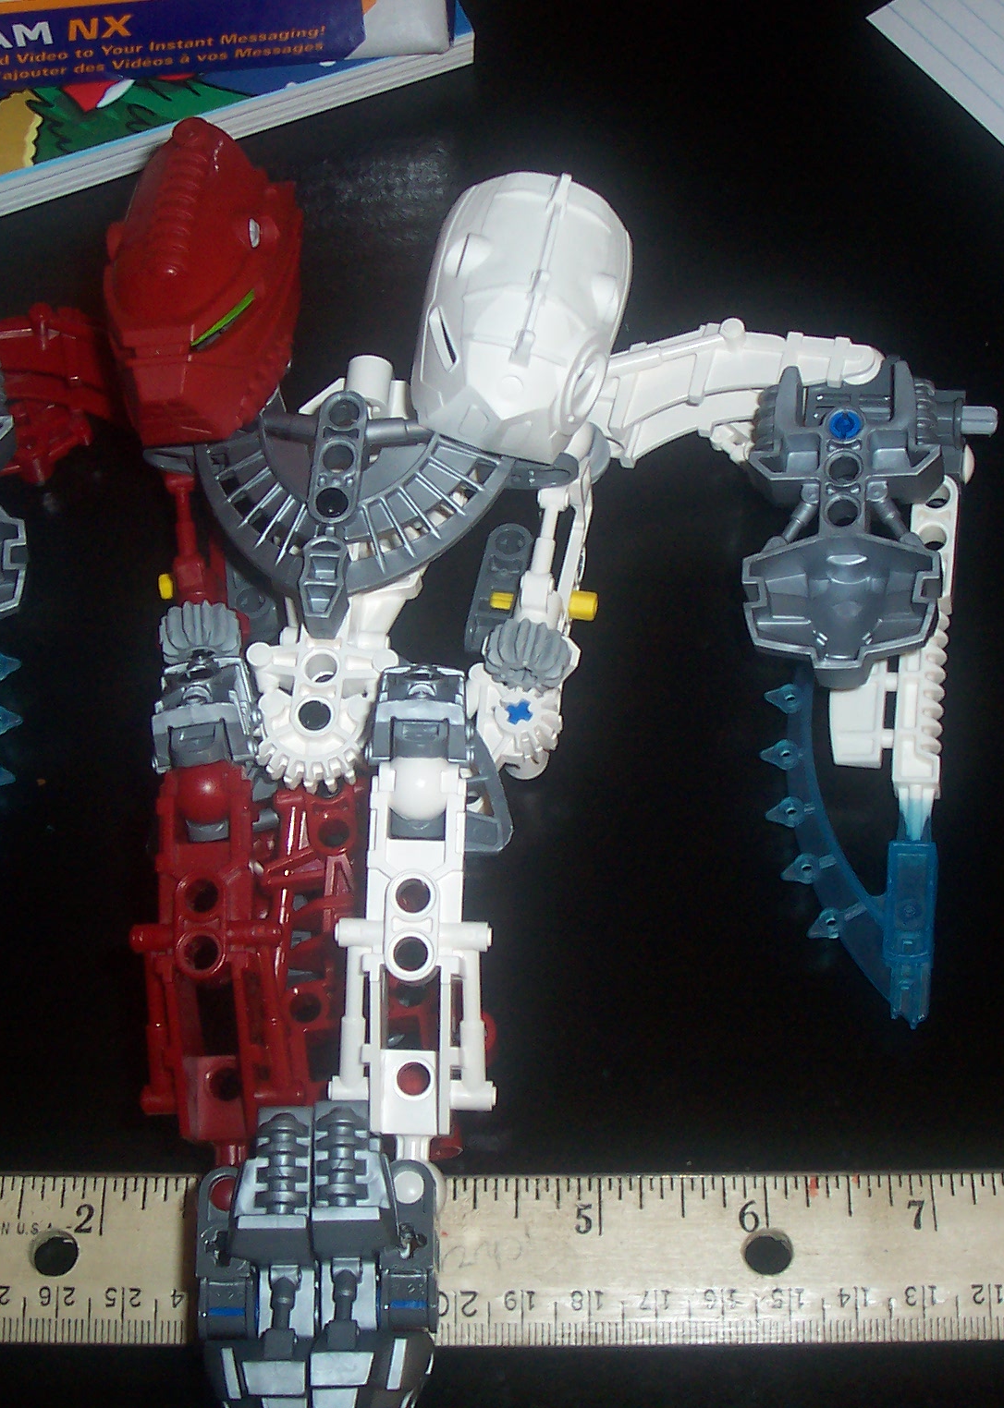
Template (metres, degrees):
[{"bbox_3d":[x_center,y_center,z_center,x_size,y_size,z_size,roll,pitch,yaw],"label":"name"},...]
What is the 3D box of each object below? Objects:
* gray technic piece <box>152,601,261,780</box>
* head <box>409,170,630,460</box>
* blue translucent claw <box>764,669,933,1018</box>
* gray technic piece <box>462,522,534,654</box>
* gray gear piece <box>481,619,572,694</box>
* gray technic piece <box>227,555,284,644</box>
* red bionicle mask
[{"bbox_3d":[-0.046,-0.002,0.388,0.017,0.018,0.027,-5,62,-2],"label":"gray technic piece"},{"bbox_3d":[0.003,-0.060,0.386,0.031,0.041,0.030,12,34,-5],"label":"head"},{"bbox_3d":[0.056,0.021,0.394,0.027,0.011,0.064,1,62,1],"label":"blue translucent claw"},{"bbox_3d":[-0.001,-0.019,0.418,0.009,0.009,0.027,8,62,5],"label":"gray technic piece"},{"bbox_3d":[0.004,-0.008,0.410,0.014,0.014,0.009,-4,69,-2],"label":"gray gear piece"},{"bbox_3d":[-0.041,-0.018,0.416,0.010,0.009,0.020,-4,62,-2],"label":"gray technic piece"},{"bbox_3d":[-0.046,-0.066,0.388,0.029,0.046,0.031,20,36,11],"label":"red bionicle mask"}]

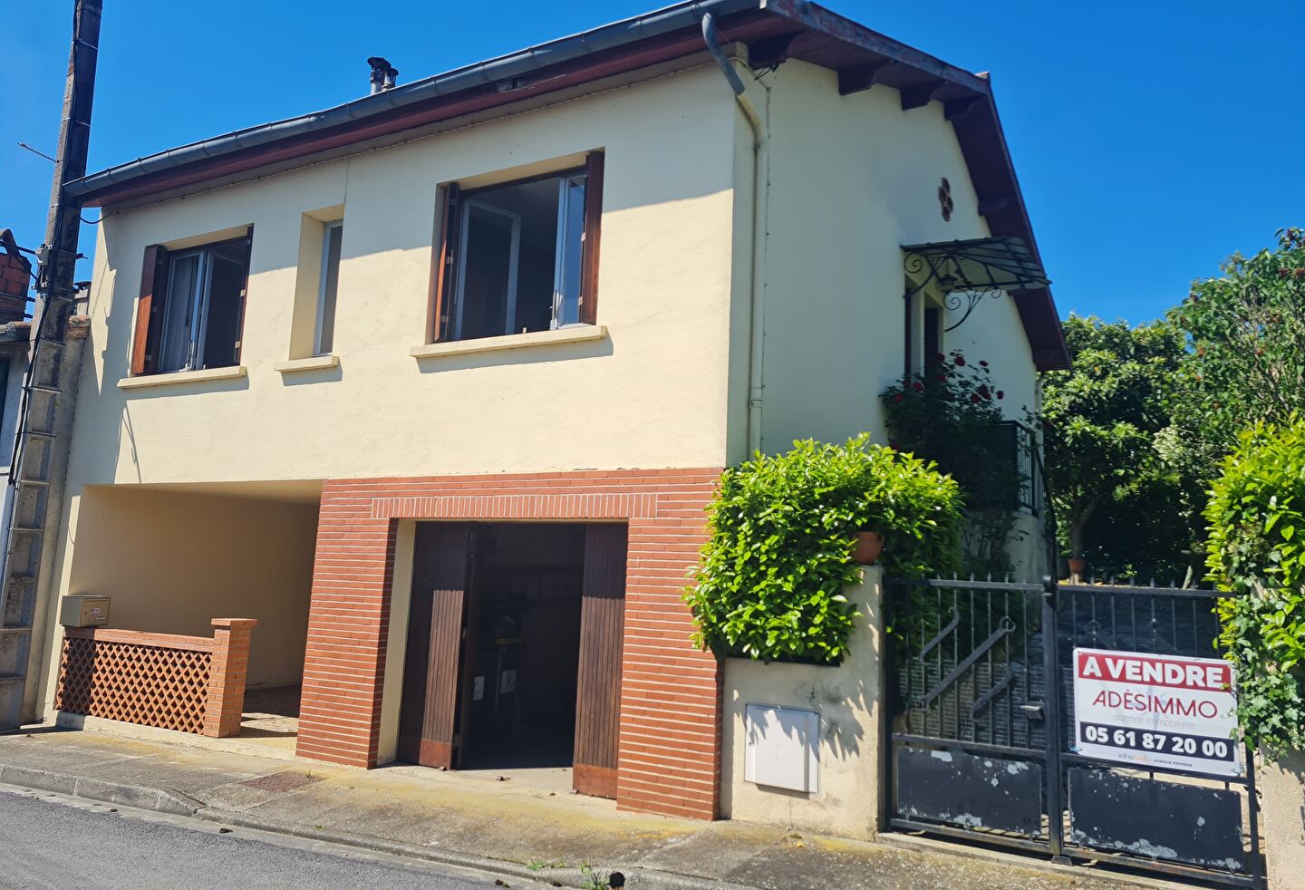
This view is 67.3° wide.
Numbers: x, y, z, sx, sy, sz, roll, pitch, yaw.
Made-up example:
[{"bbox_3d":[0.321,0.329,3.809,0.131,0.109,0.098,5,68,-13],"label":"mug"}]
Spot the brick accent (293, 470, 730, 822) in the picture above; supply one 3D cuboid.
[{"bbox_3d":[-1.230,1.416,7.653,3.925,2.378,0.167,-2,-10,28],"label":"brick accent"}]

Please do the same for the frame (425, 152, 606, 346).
[{"bbox_3d":[-1.092,-1.591,8.220,1.724,1.426,0.310,-2,-10,28],"label":"frame"}]

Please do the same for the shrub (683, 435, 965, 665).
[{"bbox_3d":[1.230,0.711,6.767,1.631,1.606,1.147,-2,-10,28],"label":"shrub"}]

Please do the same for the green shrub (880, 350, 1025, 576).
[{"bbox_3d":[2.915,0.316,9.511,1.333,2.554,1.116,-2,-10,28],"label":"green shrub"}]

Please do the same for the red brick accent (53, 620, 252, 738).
[{"bbox_3d":[-4.915,2.190,9.588,2.567,1.042,0.310,-2,-10,28],"label":"red brick accent"}]

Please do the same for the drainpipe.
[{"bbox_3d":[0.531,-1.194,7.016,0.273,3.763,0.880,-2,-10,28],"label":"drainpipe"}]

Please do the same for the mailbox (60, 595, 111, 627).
[{"bbox_3d":[-5.857,1.721,10.120,0.353,0.287,0.279,-2,-10,28],"label":"mailbox"}]

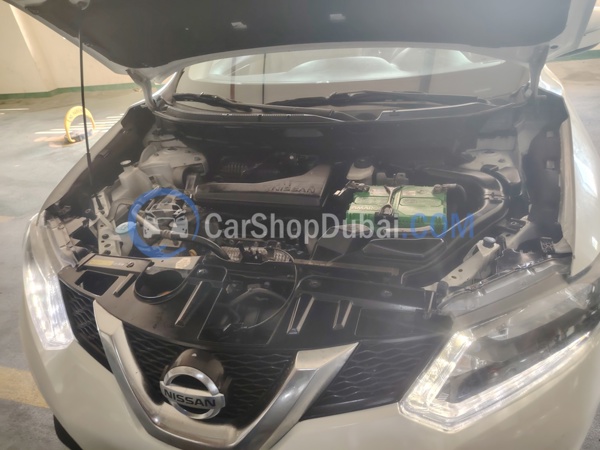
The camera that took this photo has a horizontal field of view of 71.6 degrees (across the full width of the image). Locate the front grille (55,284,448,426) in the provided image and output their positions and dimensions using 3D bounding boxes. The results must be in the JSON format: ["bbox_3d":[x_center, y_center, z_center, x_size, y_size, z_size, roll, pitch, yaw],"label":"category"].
[{"bbox_3d":[-0.196,0.323,0.949,0.982,0.218,0.201,4,37,18],"label":"front grille"}]

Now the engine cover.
[{"bbox_3d":[-0.109,-0.144,1.482,0.450,0.080,0.250,4,34,18],"label":"engine cover"}]

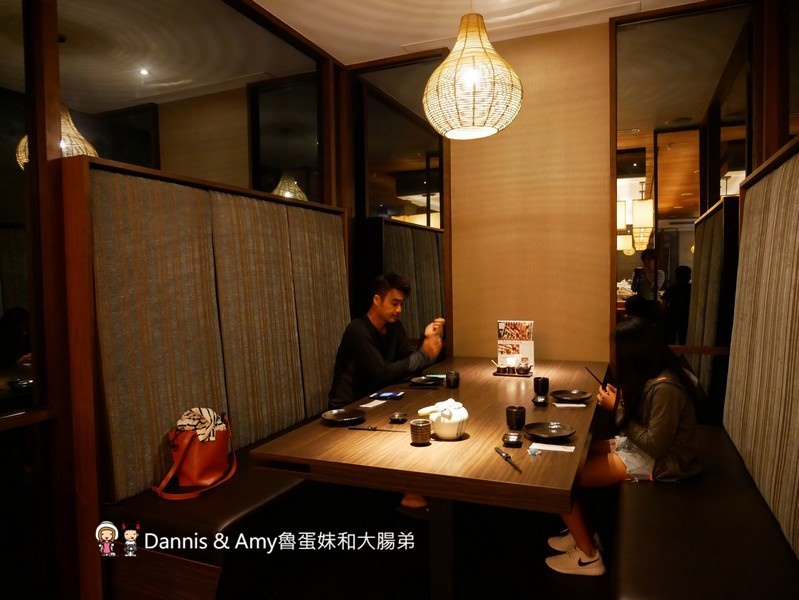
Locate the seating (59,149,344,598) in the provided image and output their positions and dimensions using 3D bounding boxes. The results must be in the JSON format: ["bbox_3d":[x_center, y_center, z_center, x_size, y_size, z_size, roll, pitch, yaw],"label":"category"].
[{"bbox_3d":[-0.550,0.295,2.896,0.725,1.732,1.985,0,3,23],"label":"seating"}]

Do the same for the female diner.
[{"bbox_3d":[0.932,0.615,2.361,0.612,1.093,0.422,0,3,23],"label":"female diner"}]

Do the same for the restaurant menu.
[{"bbox_3d":[0.635,0.252,3.017,0.201,0.277,0.051,0,3,23],"label":"restaurant menu"}]

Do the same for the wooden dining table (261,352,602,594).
[{"bbox_3d":[0.394,0.792,2.492,0.934,0.745,2.047,0,3,23],"label":"wooden dining table"}]

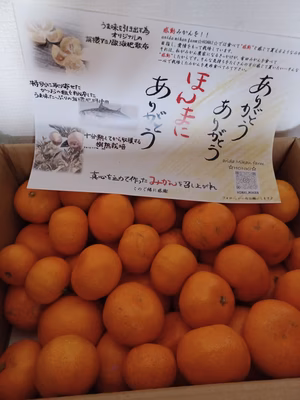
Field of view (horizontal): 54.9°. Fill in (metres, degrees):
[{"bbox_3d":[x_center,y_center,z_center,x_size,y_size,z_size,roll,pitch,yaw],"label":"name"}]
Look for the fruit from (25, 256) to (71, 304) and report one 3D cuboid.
[{"bbox_3d":[-0.112,0.088,0.319,0.048,0.051,0.051,-2,54,-4],"label":"fruit"}]

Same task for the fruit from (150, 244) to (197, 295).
[{"bbox_3d":[0.027,0.078,0.324,0.051,0.055,0.055,-2,54,-4],"label":"fruit"}]

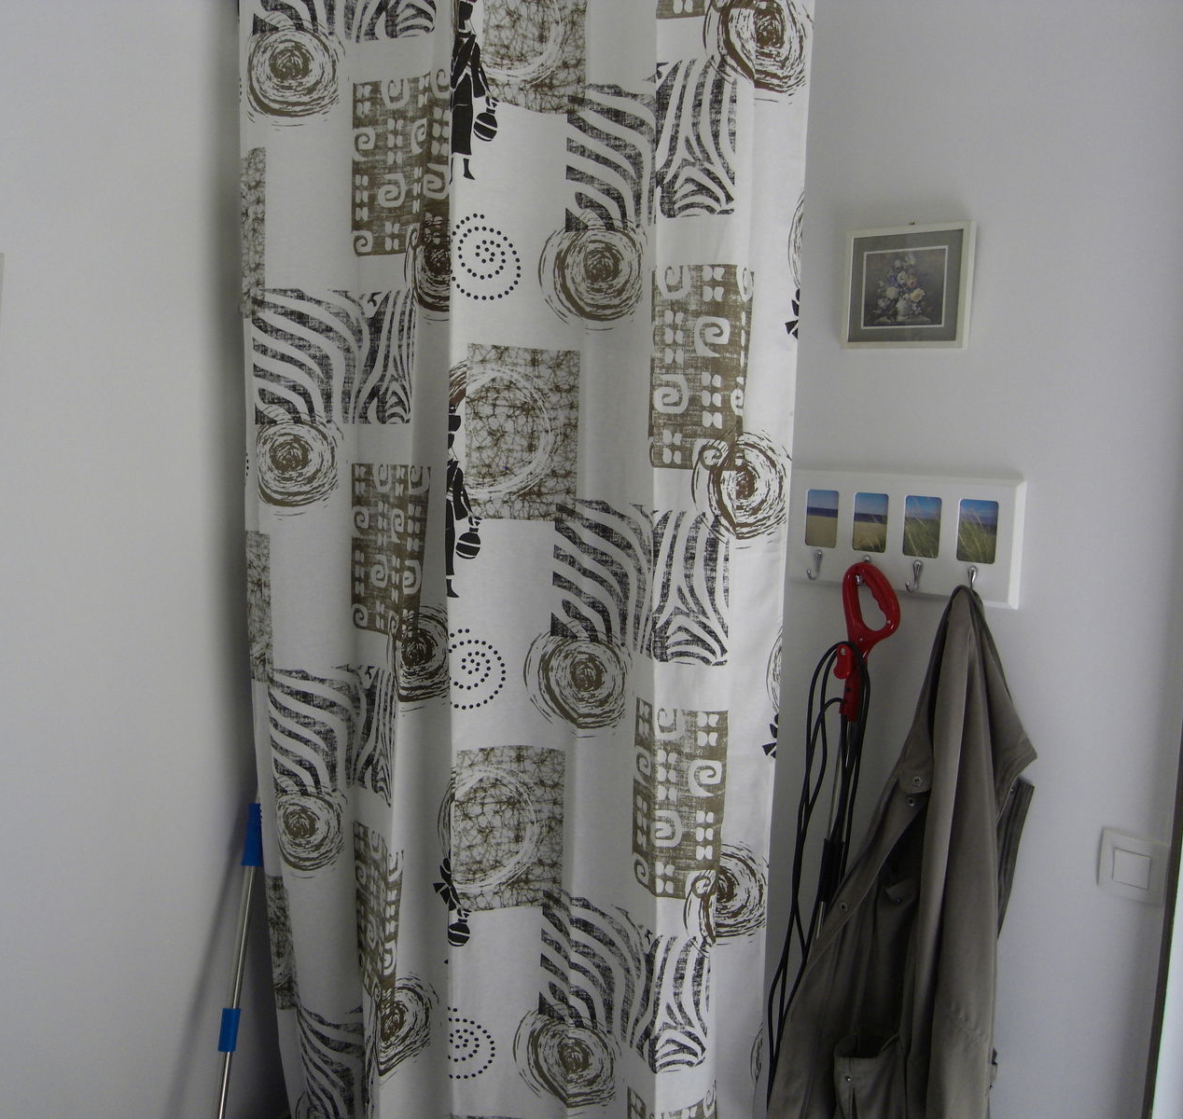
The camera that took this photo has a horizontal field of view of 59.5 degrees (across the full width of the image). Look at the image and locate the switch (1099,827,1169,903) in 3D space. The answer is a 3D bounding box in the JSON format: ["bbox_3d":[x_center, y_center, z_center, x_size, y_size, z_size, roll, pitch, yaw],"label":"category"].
[{"bbox_3d":[0.697,0.398,1.332,0.080,0.080,0.012,7,11,41],"label":"switch"}]

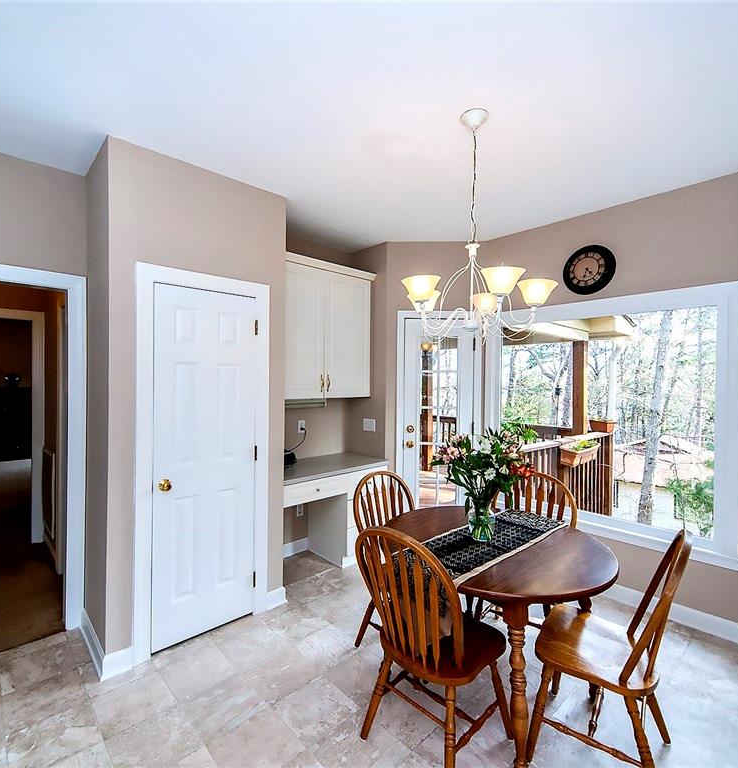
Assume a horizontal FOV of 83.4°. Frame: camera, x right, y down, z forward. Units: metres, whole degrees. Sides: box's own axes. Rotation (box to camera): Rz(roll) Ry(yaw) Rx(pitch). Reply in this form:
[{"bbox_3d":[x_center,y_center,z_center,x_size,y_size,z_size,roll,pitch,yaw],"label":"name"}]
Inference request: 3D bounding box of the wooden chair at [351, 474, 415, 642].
[{"bbox_3d":[0.241,1.024,2.366,0.490,0.960,0.550,0,1,-41],"label":"wooden chair"}]

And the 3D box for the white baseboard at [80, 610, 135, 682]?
[{"bbox_3d":[-1.505,1.430,2.353,0.150,0.110,0.630,0,1,-44],"label":"white baseboard"}]

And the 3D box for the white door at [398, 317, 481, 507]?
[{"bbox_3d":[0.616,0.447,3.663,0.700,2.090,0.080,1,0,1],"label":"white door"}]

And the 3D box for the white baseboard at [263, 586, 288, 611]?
[{"bbox_3d":[-0.618,1.436,2.775,0.165,0.110,0.020,0,1,-44],"label":"white baseboard"}]

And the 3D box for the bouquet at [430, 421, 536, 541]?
[{"bbox_3d":[0.561,0.470,2.034,0.500,0.550,0.450,1,0,0],"label":"bouquet"}]

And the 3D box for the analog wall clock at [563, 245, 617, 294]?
[{"bbox_3d":[1.589,-0.829,3.003,0.050,0.355,0.355,0,1,-44],"label":"analog wall clock"}]

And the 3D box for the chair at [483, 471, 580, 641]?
[{"bbox_3d":[0.850,1.030,2.353,0.490,0.960,0.550,1,1,41],"label":"chair"}]

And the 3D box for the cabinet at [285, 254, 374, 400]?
[{"bbox_3d":[-0.459,-0.433,3.492,1.070,1.110,0.360,0,1,-44],"label":"cabinet"}]

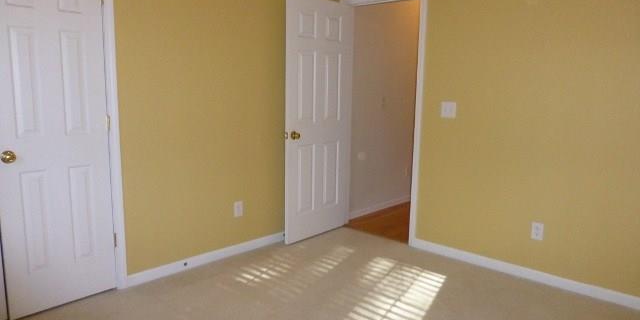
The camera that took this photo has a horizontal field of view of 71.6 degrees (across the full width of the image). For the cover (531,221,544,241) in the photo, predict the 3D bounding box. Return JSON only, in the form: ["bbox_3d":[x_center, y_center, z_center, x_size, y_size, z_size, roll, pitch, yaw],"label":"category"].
[{"bbox_3d":[1.497,0.492,3.056,0.075,0.118,0.012,9,12,43],"label":"cover"}]

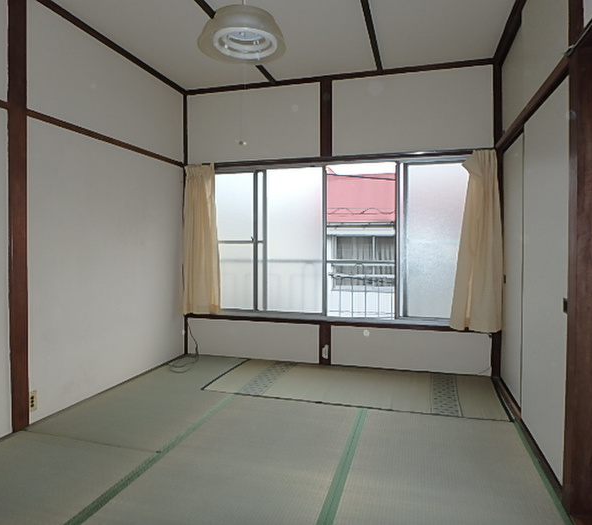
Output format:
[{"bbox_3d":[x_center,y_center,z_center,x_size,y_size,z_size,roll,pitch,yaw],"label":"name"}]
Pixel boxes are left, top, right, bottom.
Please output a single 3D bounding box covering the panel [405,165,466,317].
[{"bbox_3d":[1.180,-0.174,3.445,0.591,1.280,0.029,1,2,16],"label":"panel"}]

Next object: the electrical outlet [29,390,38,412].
[{"bbox_3d":[-1.489,0.787,2.405,0.012,0.115,0.062,1,1,16],"label":"electrical outlet"}]

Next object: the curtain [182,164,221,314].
[{"bbox_3d":[-0.864,-0.204,3.874,0.364,1.369,0.108,1,2,16],"label":"curtain"}]

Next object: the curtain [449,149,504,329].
[{"bbox_3d":[1.363,-0.163,3.224,0.355,1.359,0.118,1,2,16],"label":"curtain"}]

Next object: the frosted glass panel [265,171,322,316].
[{"bbox_3d":[-0.018,-0.193,3.776,0.537,1.276,0.030,1,2,16],"label":"frosted glass panel"}]

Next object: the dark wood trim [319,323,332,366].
[{"bbox_3d":[0.254,0.705,3.667,0.105,0.355,0.039,1,2,16],"label":"dark wood trim"}]

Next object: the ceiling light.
[{"bbox_3d":[-0.242,-1.047,1.929,0.400,0.130,0.400,0,2,0],"label":"ceiling light"}]

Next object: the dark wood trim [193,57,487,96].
[{"bbox_3d":[0.242,-1.580,3.646,2.675,0.043,0.040,1,1,16],"label":"dark wood trim"}]

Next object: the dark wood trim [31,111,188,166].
[{"bbox_3d":[-1.258,-0.859,3.154,0.030,0.042,1.689,1,1,16],"label":"dark wood trim"}]

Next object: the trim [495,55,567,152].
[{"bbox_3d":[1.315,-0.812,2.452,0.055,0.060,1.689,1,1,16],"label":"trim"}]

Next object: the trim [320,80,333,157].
[{"bbox_3d":[0.263,-1.234,3.663,0.106,0.649,0.040,1,1,16],"label":"trim"}]

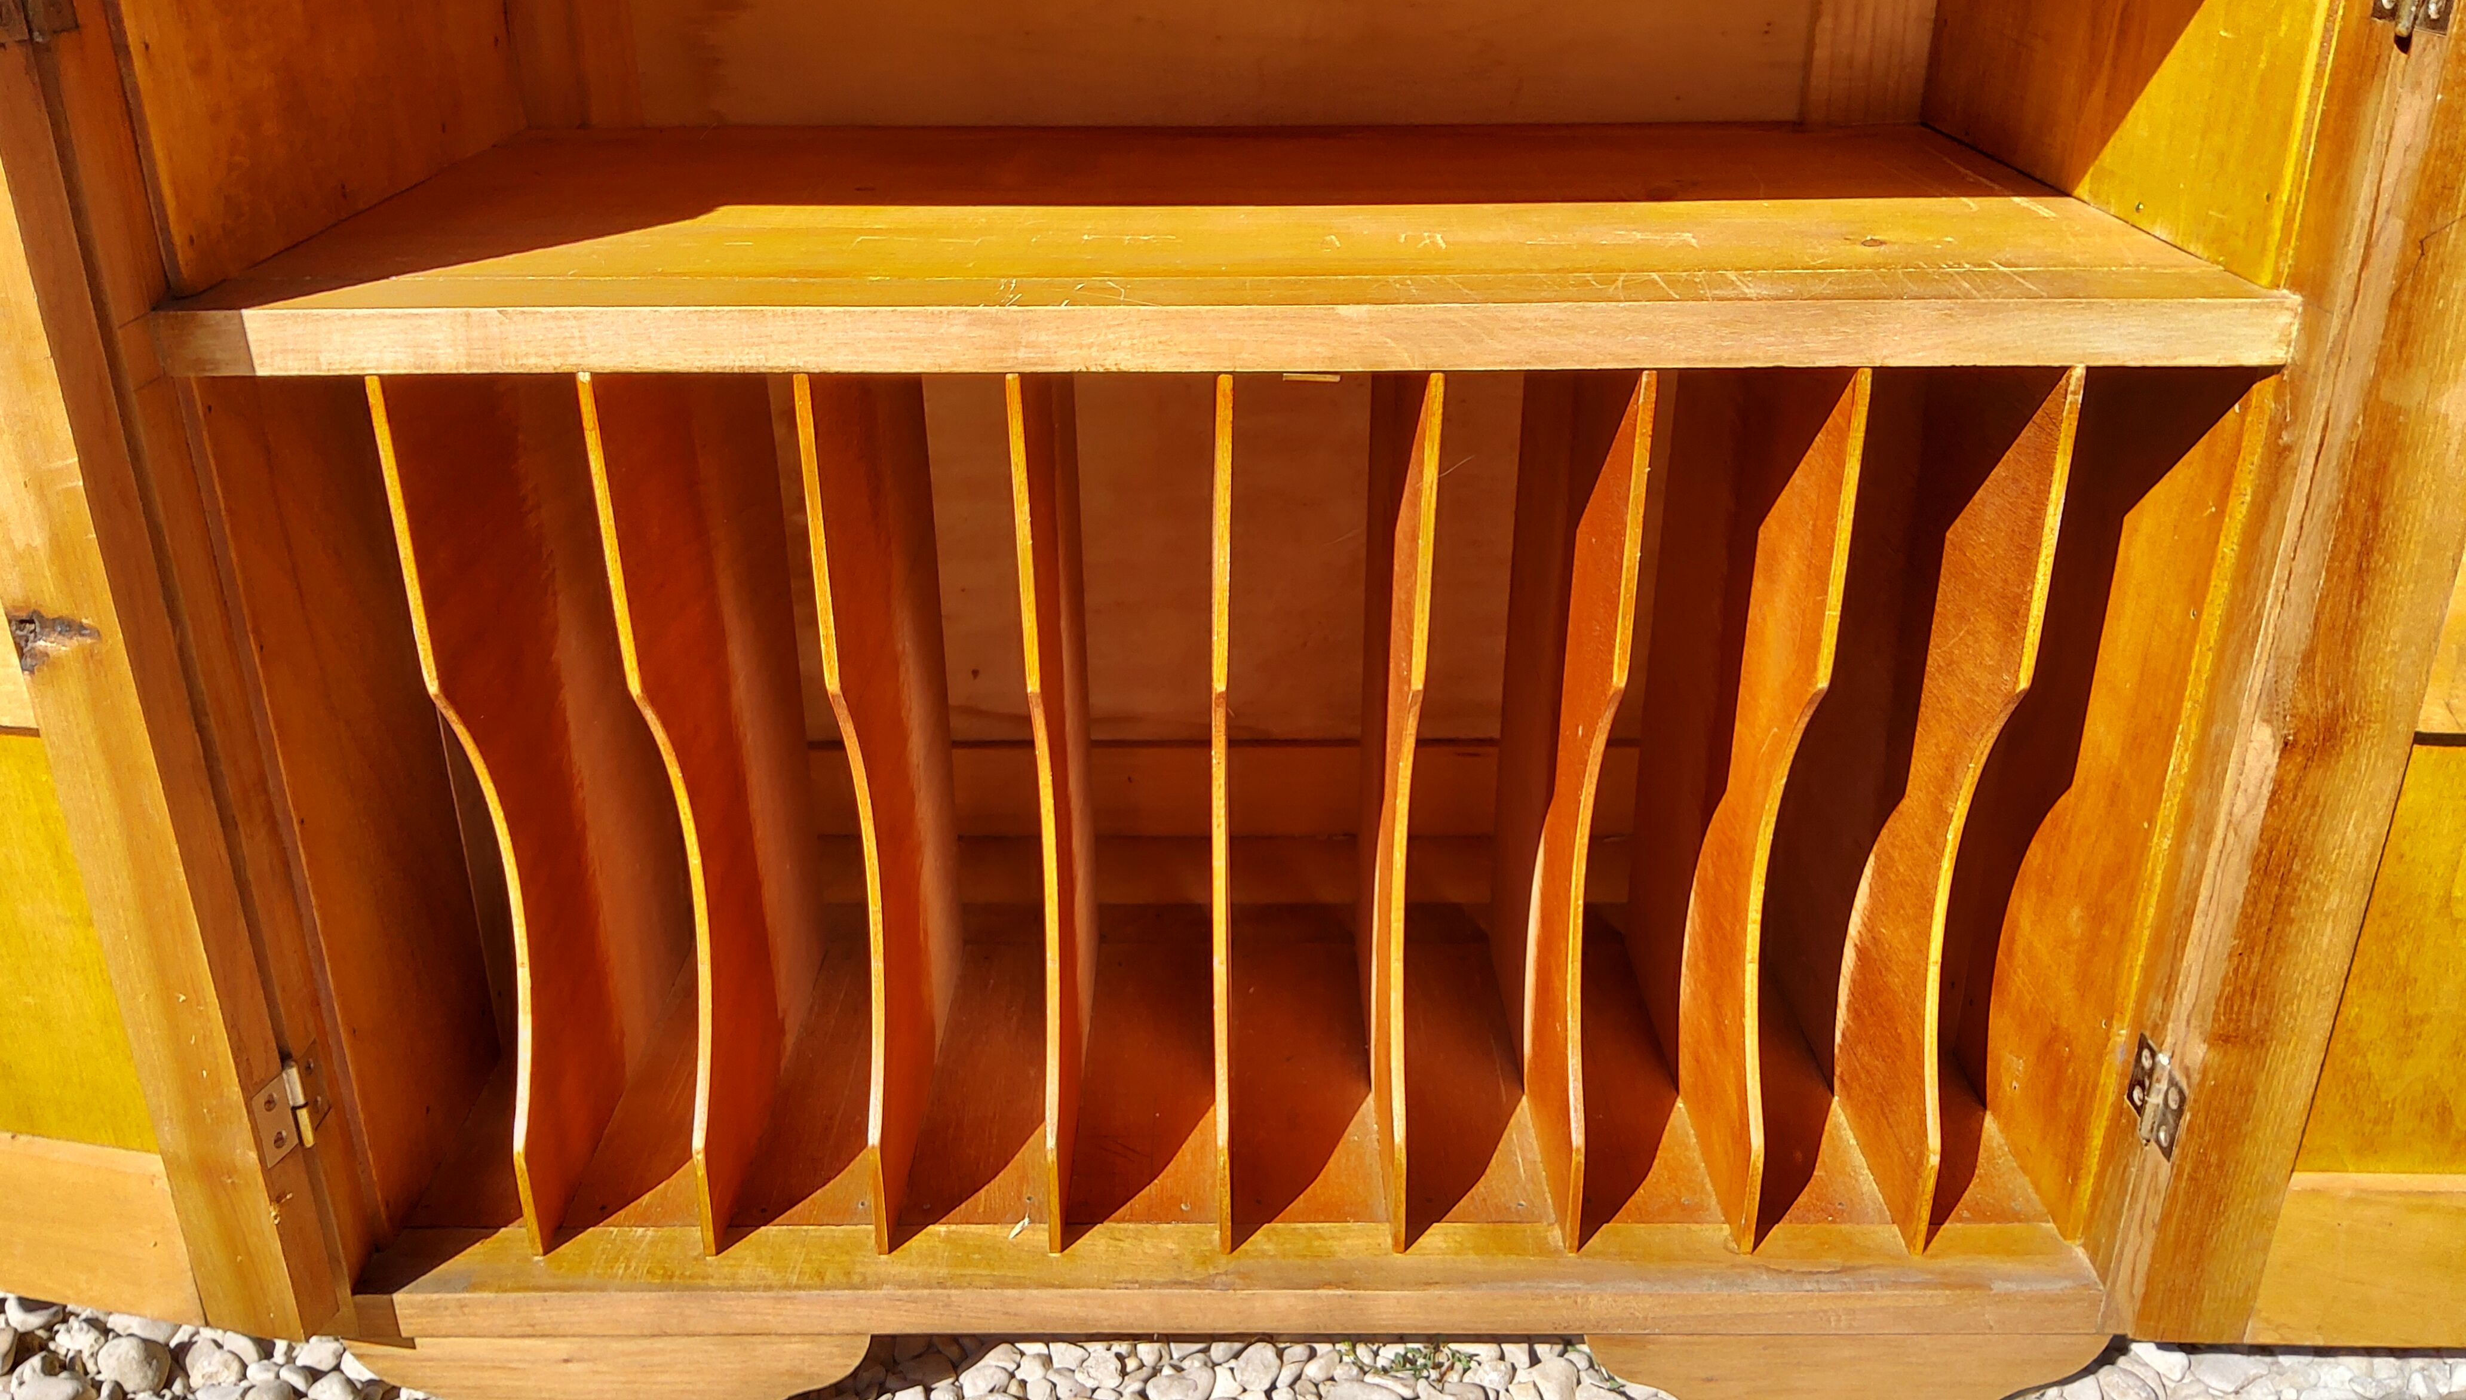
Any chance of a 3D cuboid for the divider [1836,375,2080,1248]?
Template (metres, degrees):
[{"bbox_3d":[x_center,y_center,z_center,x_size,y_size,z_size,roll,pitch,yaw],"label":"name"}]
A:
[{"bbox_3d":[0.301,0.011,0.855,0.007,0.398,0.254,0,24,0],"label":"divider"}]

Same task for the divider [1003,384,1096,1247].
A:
[{"bbox_3d":[-0.079,0.012,0.854,0.007,0.398,0.254,0,24,0],"label":"divider"}]

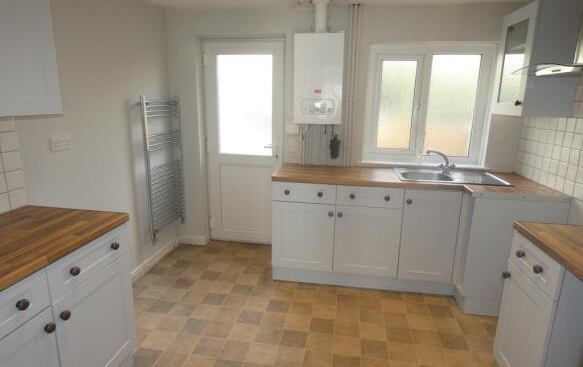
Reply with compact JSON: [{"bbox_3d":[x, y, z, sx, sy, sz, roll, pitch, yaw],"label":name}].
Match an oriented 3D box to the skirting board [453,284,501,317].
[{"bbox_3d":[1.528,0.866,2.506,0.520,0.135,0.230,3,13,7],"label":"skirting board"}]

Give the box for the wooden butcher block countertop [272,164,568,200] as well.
[{"bbox_3d":[0.865,-0.029,2.656,2.000,0.040,0.830,3,13,7],"label":"wooden butcher block countertop"}]

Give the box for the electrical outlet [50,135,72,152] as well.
[{"bbox_3d":[-1.347,-0.232,1.984,0.018,0.086,0.148,3,13,7],"label":"electrical outlet"}]

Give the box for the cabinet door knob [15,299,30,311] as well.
[{"bbox_3d":[-0.886,0.402,1.110,0.027,0.032,0.032,3,13,7],"label":"cabinet door knob"}]

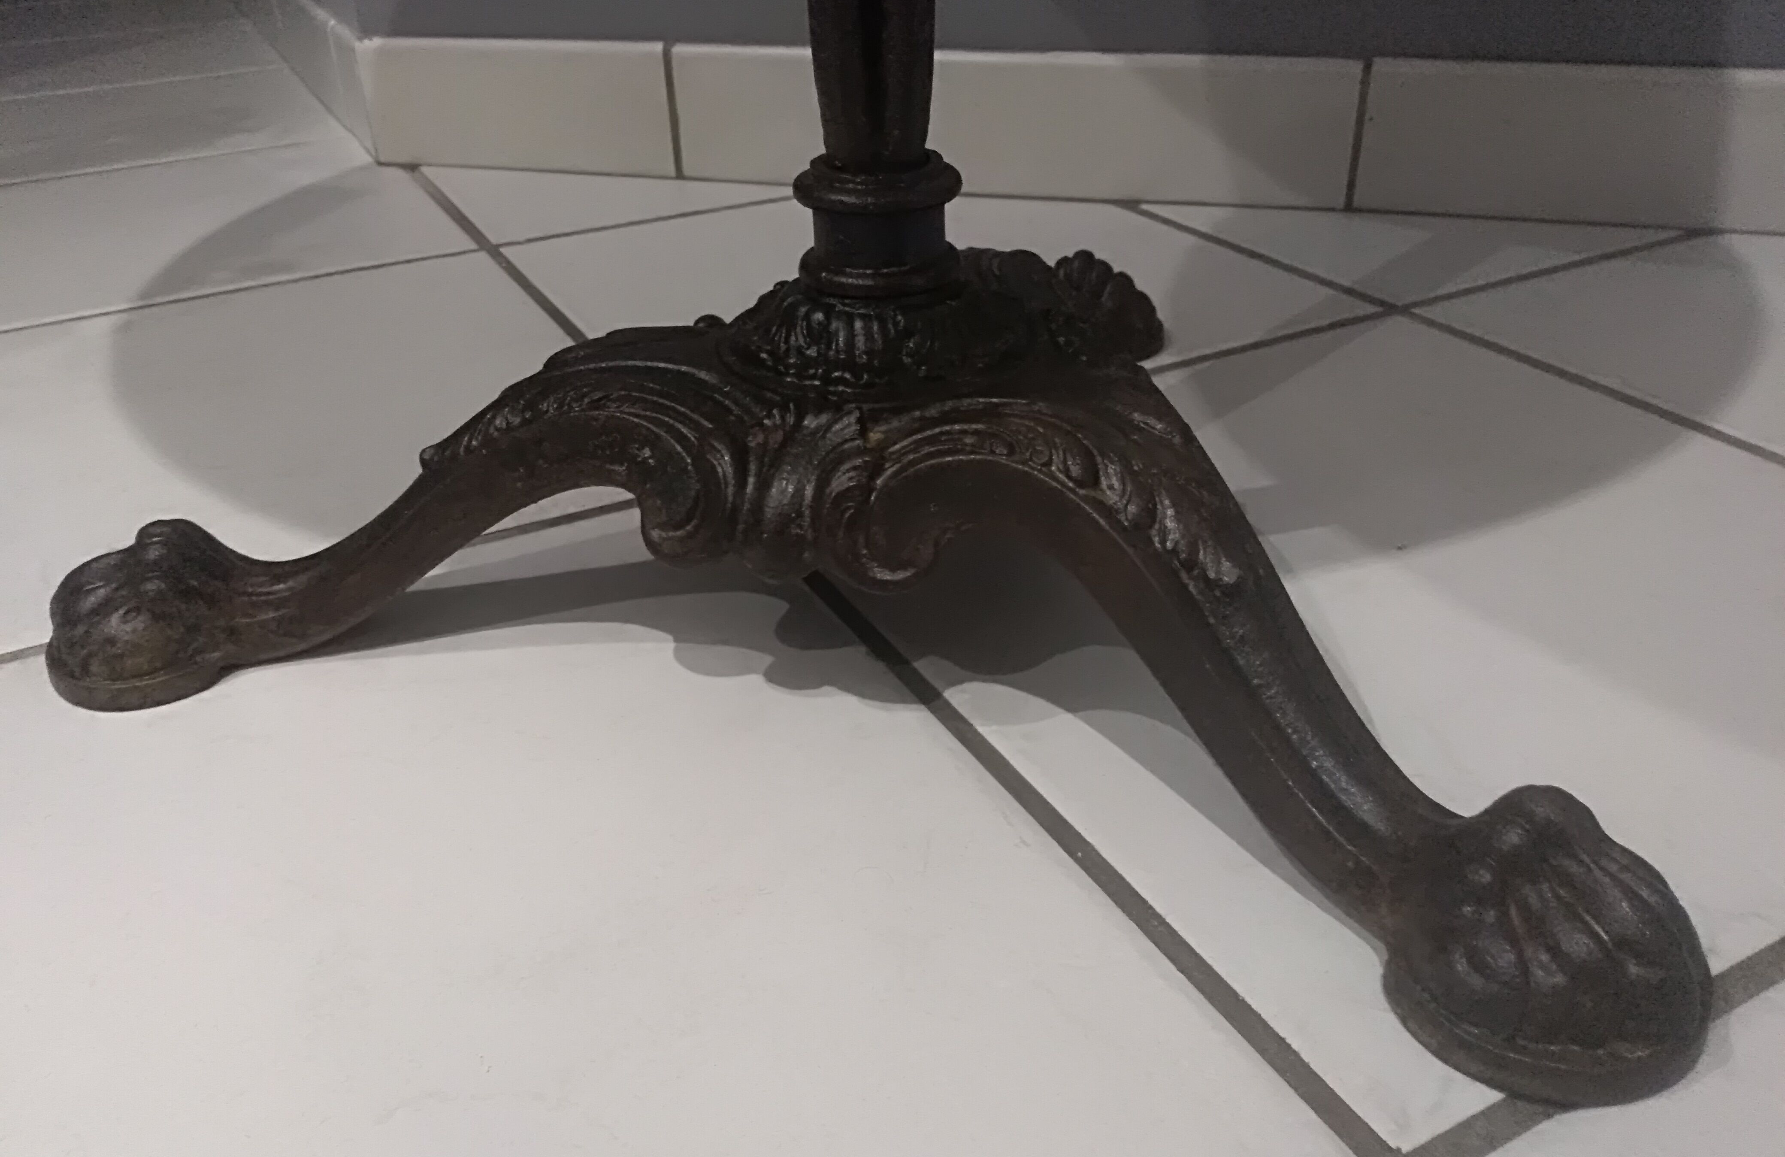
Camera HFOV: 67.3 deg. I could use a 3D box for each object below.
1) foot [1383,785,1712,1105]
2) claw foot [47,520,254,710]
[{"bbox_3d":[0.137,0.066,0.278,0.064,0.047,0.068,-24,37,-32],"label":"foot"},{"bbox_3d":[-0.226,0.003,0.401,0.068,0.047,0.064,-6,31,-7],"label":"claw foot"}]

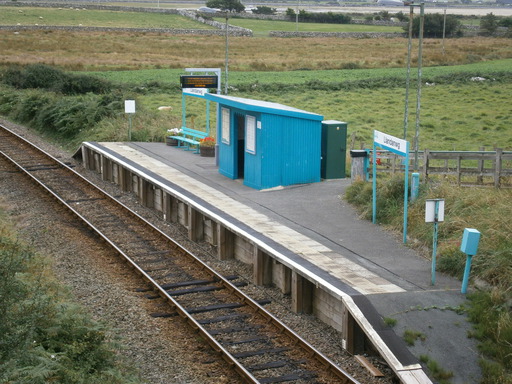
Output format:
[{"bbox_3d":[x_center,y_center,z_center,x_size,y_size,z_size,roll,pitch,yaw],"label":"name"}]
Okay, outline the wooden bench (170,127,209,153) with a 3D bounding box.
[{"bbox_3d":[-2.235,-1.716,36.211,0.546,0.719,1.984,-6,13,-27],"label":"wooden bench"}]

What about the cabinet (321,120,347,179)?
[{"bbox_3d":[2.147,-1.226,31.157,0.627,1.575,0.779,-5,12,-24],"label":"cabinet"}]

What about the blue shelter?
[{"bbox_3d":[0.199,-1.545,31.135,2.388,2.378,3.036,-5,12,-24],"label":"blue shelter"}]

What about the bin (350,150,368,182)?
[{"bbox_3d":[2.905,-0.710,30.560,0.466,0.921,0.466,-5,12,-24],"label":"bin"}]

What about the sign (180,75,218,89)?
[{"bbox_3d":[-1.708,-3.372,33.053,1.133,0.380,0.202,1,11,6],"label":"sign"}]

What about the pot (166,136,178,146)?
[{"bbox_3d":[-2.786,-1.777,37.572,0.627,0.304,0.627,0,11,0],"label":"pot"}]

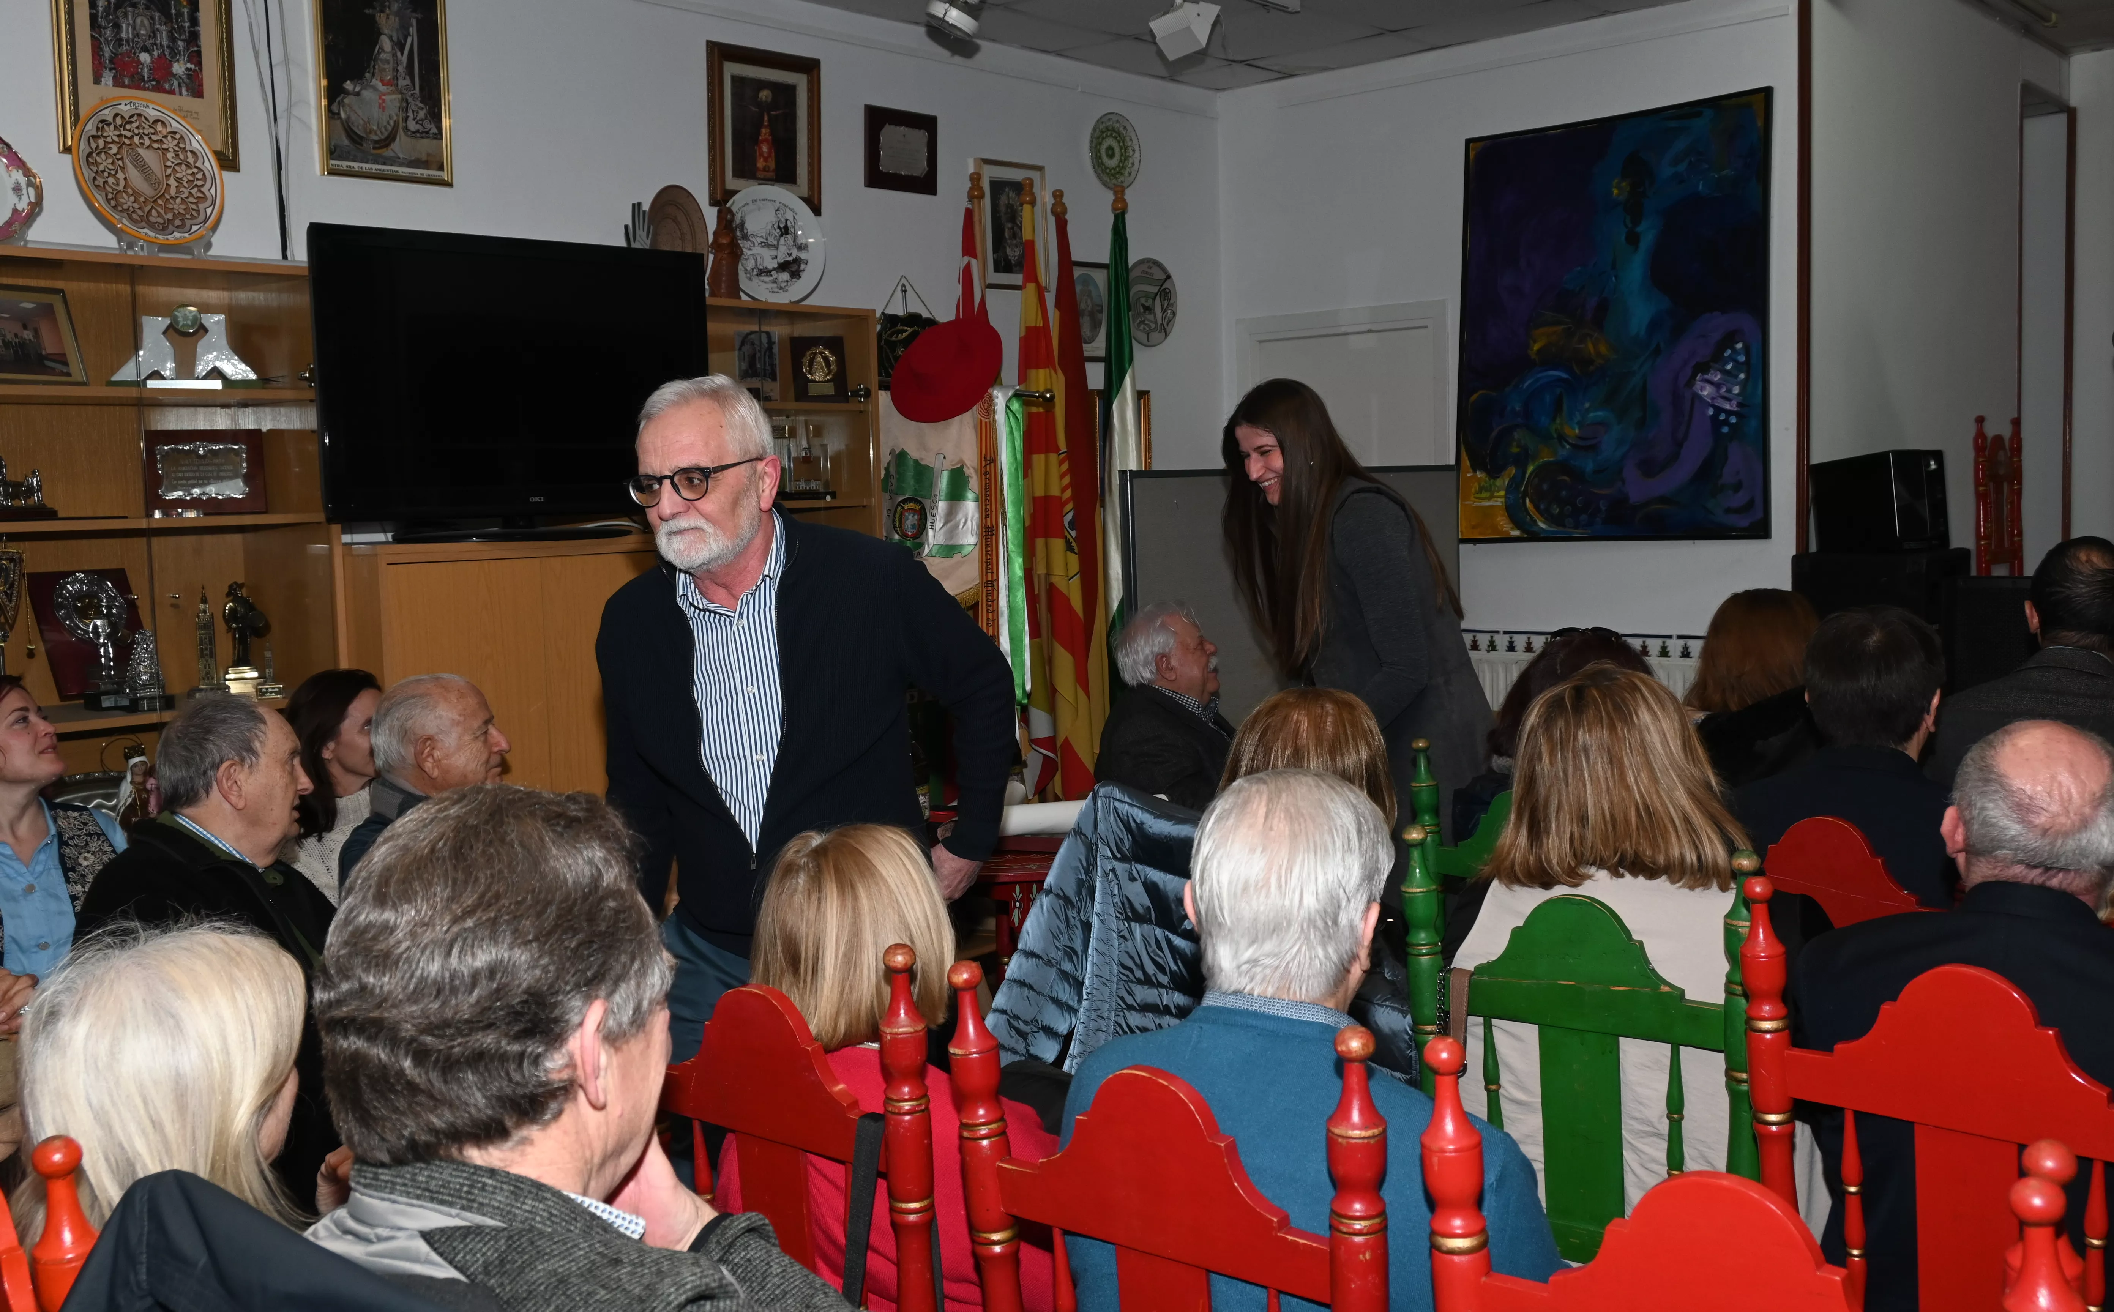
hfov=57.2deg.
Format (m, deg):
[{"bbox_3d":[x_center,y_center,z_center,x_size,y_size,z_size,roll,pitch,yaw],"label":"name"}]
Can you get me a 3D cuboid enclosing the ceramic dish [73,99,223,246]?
[{"bbox_3d":[-1.871,-1.001,4.002,0.035,0.313,0.313,-16,-5,38],"label":"ceramic dish"}]

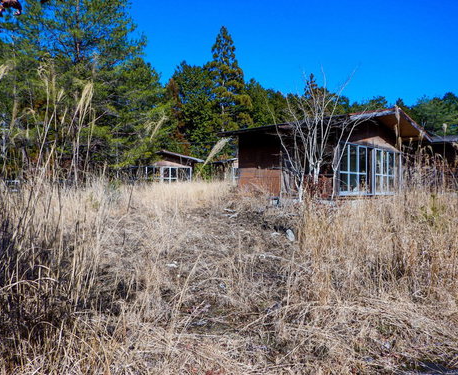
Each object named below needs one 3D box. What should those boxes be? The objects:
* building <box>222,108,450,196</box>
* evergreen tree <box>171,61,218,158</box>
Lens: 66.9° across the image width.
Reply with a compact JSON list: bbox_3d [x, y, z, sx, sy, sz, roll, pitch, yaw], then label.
[{"bbox_3d":[4.631,-1.307,16.230,8.050,3.798,6.331,0,0,-43],"label":"building"},{"bbox_3d":[-3.582,-6.697,36.000,4.984,12.979,4.984,0,0,0],"label":"evergreen tree"}]

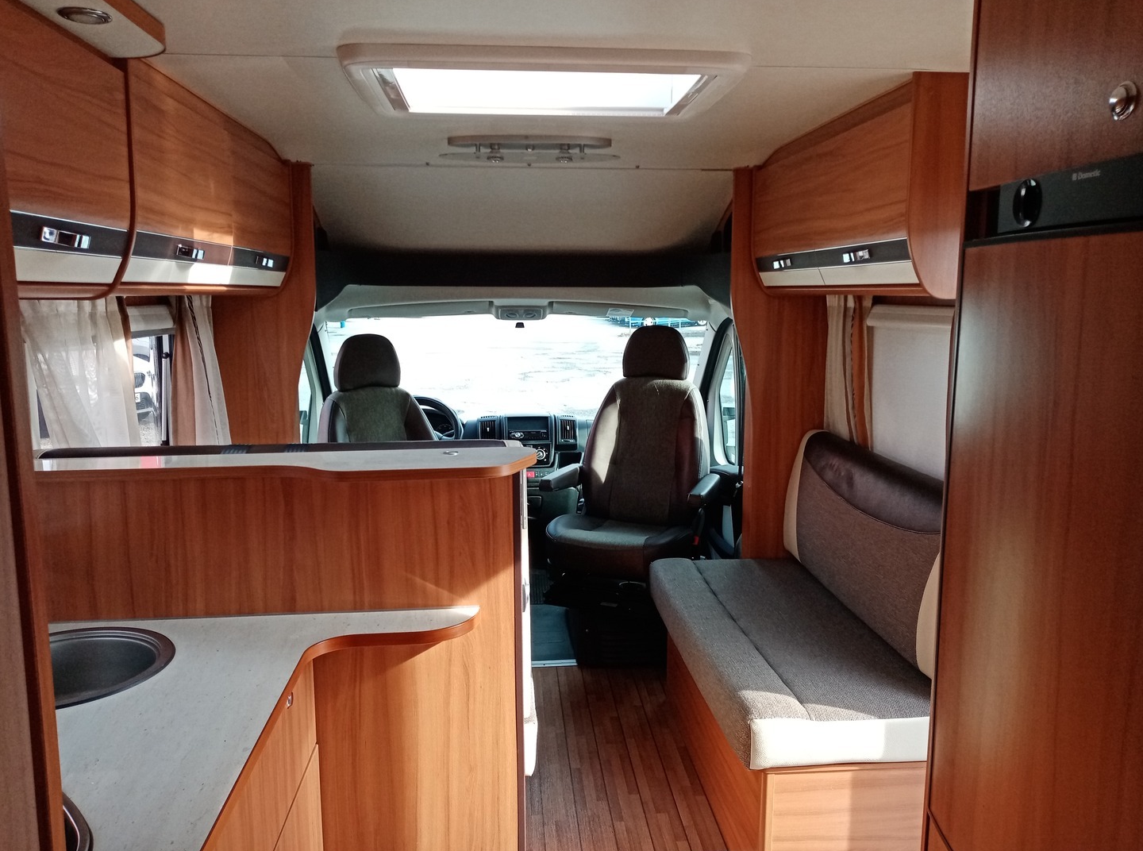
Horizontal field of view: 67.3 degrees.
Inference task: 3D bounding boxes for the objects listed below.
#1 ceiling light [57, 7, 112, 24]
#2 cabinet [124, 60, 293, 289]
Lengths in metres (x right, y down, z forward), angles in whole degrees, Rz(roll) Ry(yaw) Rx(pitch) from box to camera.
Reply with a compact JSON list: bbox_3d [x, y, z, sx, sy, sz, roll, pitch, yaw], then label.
[{"bbox_3d":[-0.782,-0.665,1.380,0.085,0.022,0.085,-1,9,-5],"label":"ceiling light"},{"bbox_3d":[-1.099,-0.592,2.347,0.330,0.480,1.190,-1,9,-5],"label":"cabinet"}]

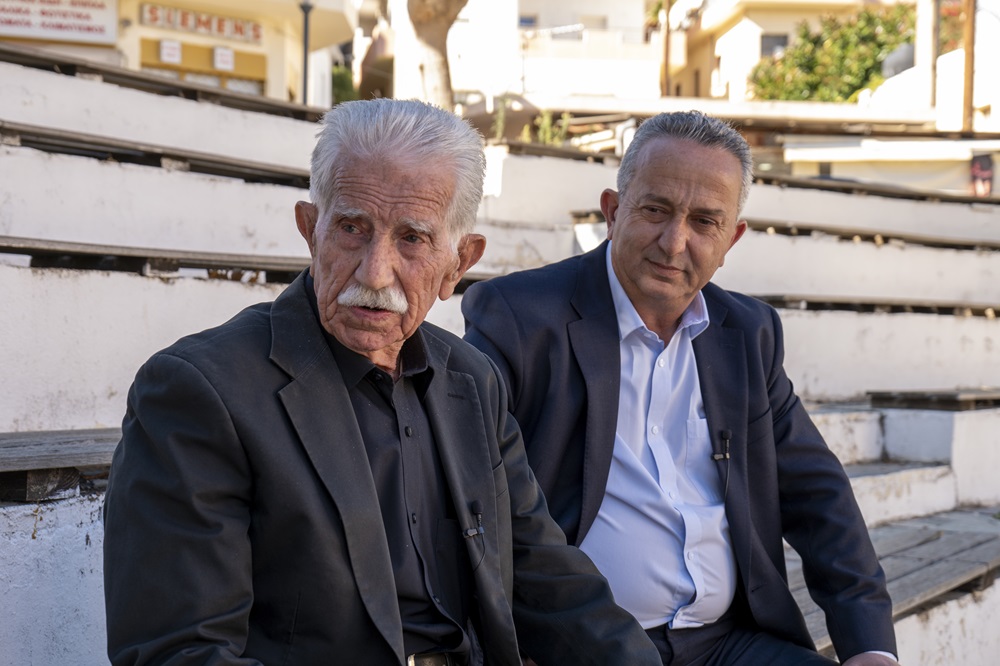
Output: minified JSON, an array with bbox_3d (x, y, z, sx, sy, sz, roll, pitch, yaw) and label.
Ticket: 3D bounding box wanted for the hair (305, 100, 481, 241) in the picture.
[{"bbox_3d":[-0.104,-0.154,1.680,0.172,0.168,0.195,8,6,12],"label":"hair"}]

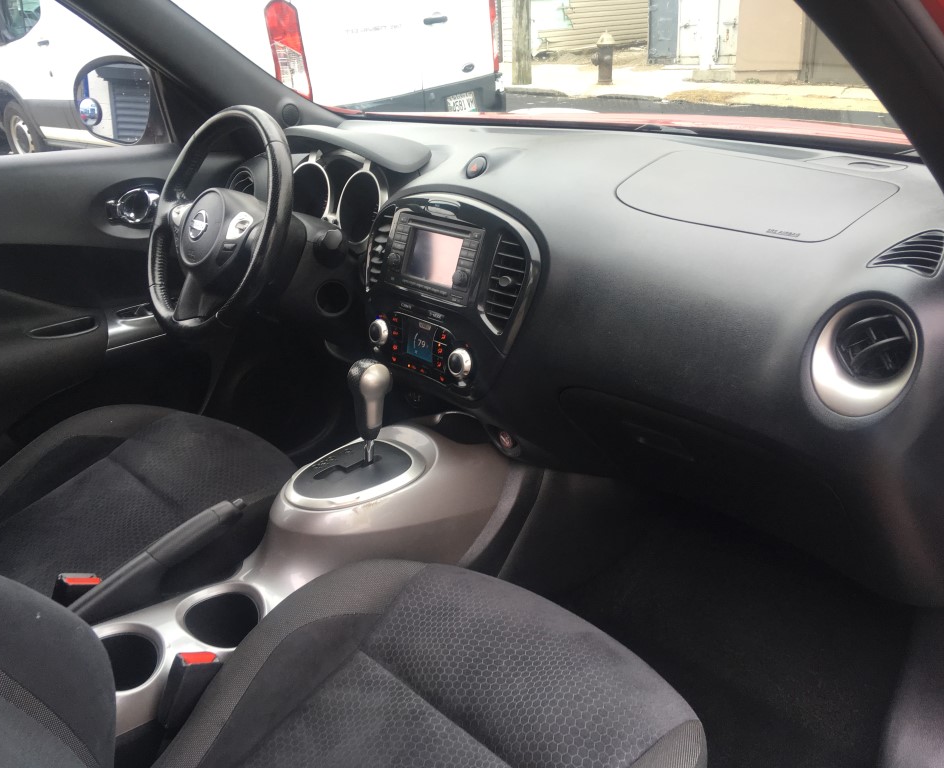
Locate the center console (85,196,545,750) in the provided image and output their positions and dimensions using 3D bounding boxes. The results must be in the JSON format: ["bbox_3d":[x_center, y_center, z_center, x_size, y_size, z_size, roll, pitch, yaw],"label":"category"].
[{"bbox_3d":[-0.256,0.105,1.066,0.350,0.600,0.680,21,30,40],"label":"center console"}]

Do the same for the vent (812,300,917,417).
[{"bbox_3d":[0.398,-0.027,0.856,0.050,0.120,0.108,-3,20,-37],"label":"vent"}]

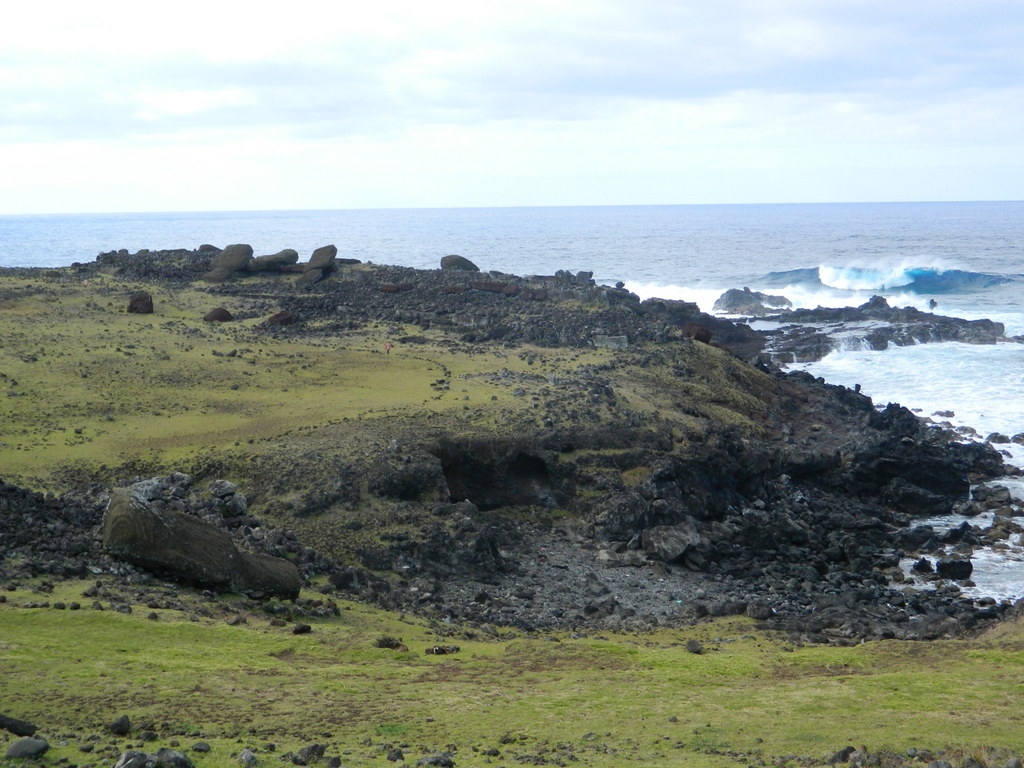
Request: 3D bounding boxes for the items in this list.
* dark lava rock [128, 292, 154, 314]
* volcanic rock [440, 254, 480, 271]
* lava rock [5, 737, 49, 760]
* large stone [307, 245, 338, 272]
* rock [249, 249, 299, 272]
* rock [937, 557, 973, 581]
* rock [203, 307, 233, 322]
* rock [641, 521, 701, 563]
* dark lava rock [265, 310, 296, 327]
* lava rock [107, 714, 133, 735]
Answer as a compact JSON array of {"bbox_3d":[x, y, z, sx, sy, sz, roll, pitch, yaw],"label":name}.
[{"bbox_3d":[-25.791,-5.589,117.062,1.805,1.482,1.715,-2,6,-12],"label":"dark lava rock"},{"bbox_3d":[-4.019,-9.444,131.600,3.122,1.327,2.185,-1,6,-2],"label":"volcanic rock"},{"bbox_3d":[-6.496,4.875,22.584,0.603,0.271,0.452,-3,6,-17],"label":"lava rock"},{"bbox_3d":[-17.820,-11.802,158.566,2.900,2.500,2.300,-1,6,-6],"label":"large stone"},{"bbox_3d":[-19.335,-10.095,137.278,4.071,1.872,2.035,-2,6,-8],"label":"rock"},{"bbox_3d":[15.398,6.420,58.674,1.253,0.777,1.065,1,6,15],"label":"rock"},{"bbox_3d":[-19.222,-4.511,110.246,1.896,0.951,1.801,-2,6,-10],"label":"rock"},{"bbox_3d":[5.141,5.077,54.523,1.908,1.293,1.622,0,6,5],"label":"rock"},{"bbox_3d":[-14.720,-4.192,107.920,1.856,0.993,1.670,-2,6,-8],"label":"dark lava rock"},{"bbox_3d":[-5.561,4.831,23.890,0.340,0.268,0.272,-2,6,-14],"label":"lava rock"}]

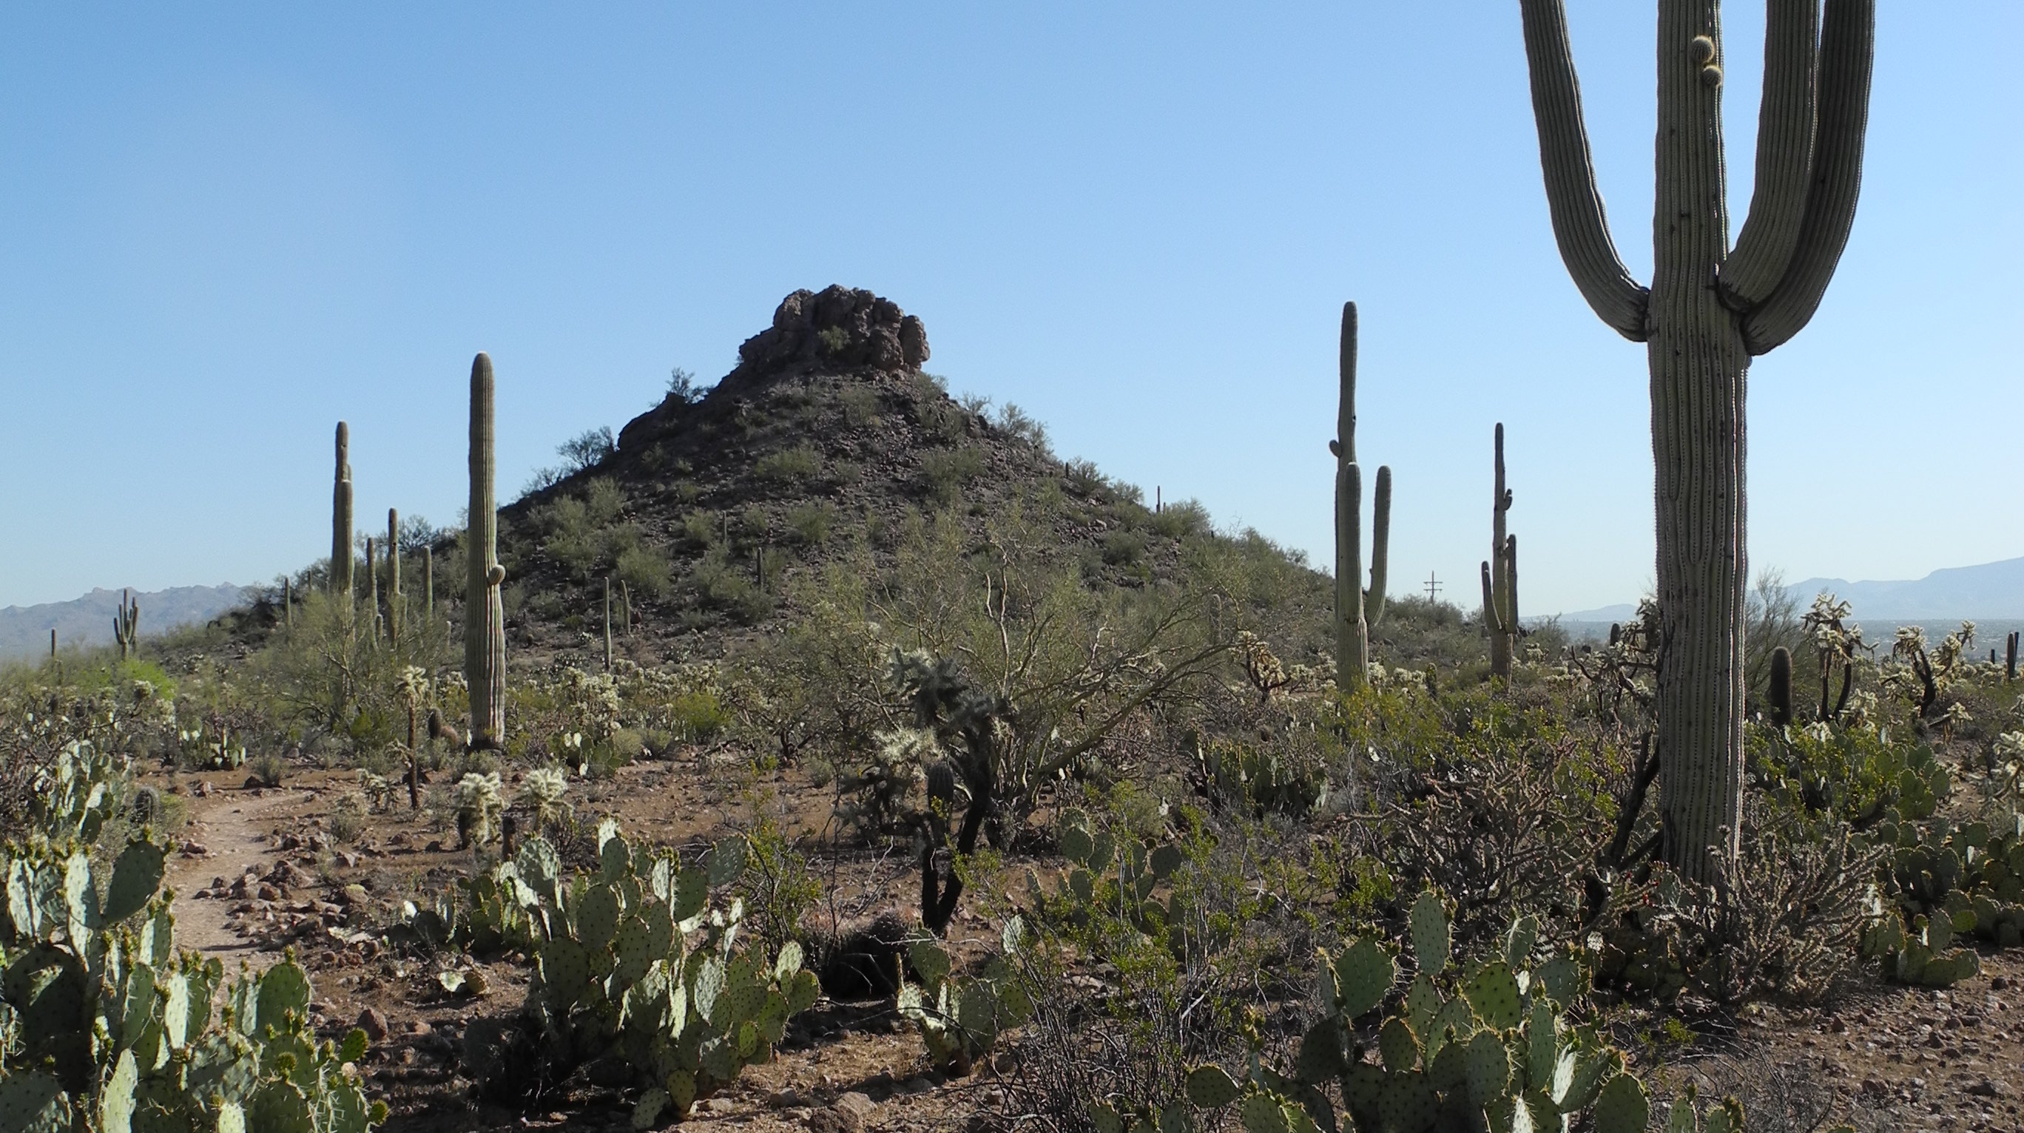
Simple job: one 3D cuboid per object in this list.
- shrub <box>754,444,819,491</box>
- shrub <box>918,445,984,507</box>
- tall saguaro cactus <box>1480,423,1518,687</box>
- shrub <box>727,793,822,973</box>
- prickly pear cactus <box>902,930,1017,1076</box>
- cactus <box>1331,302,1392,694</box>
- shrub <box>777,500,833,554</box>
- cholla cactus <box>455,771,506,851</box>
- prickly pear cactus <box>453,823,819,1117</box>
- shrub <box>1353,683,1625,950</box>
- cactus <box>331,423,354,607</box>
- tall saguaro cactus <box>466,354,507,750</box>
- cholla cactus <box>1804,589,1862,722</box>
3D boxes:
[{"bbox_3d":[-12.137,-5.299,118.000,3.600,2.400,3.200,0,-1,0],"label":"shrub"},{"bbox_3d":[-3.809,-5.648,136.000,4.072,3.809,3.700,0,-1,0],"label":"shrub"},{"bbox_3d":[11.378,-0.271,51.000,0.837,6.108,0.600,0,-1,0],"label":"tall saguaro cactus"},{"bbox_3d":[-1.130,1.512,10.400,0.480,0.820,0.460,0,-1,0],"label":"shrub"},{"bbox_3d":[-0.189,1.595,8.000,0.430,0.530,0.400,0,-1,0],"label":"prickly pear cactus"},{"bbox_3d":[5.371,-0.874,33.500,0.950,6.350,0.800,0,-1,0],"label":"cactus"},{"bbox_3d":[-12.053,-2.349,128.000,3.214,3.091,3.100,0,-1,0],"label":"shrub"},{"bbox_3d":[-3.731,1.714,15.300,0.360,0.580,0.350,0,-1,0],"label":"cholla cactus"},{"bbox_3d":[-1.284,1.335,7.450,1.252,0.921,1.050,0,-1,0],"label":"prickly pear cactus"},{"bbox_3d":[2.510,1.316,11.500,1.420,1.400,1.300,0,-1,0],"label":"shrub"},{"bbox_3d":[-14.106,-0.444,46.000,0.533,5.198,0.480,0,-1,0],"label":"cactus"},{"bbox_3d":[-6.132,-0.172,25.500,0.468,4.655,0.440,0,-1,0],"label":"tall saguaro cactus"},{"bbox_3d":[11.474,1.252,30.500,0.825,1.885,0.800,0,-1,0],"label":"cholla cactus"}]

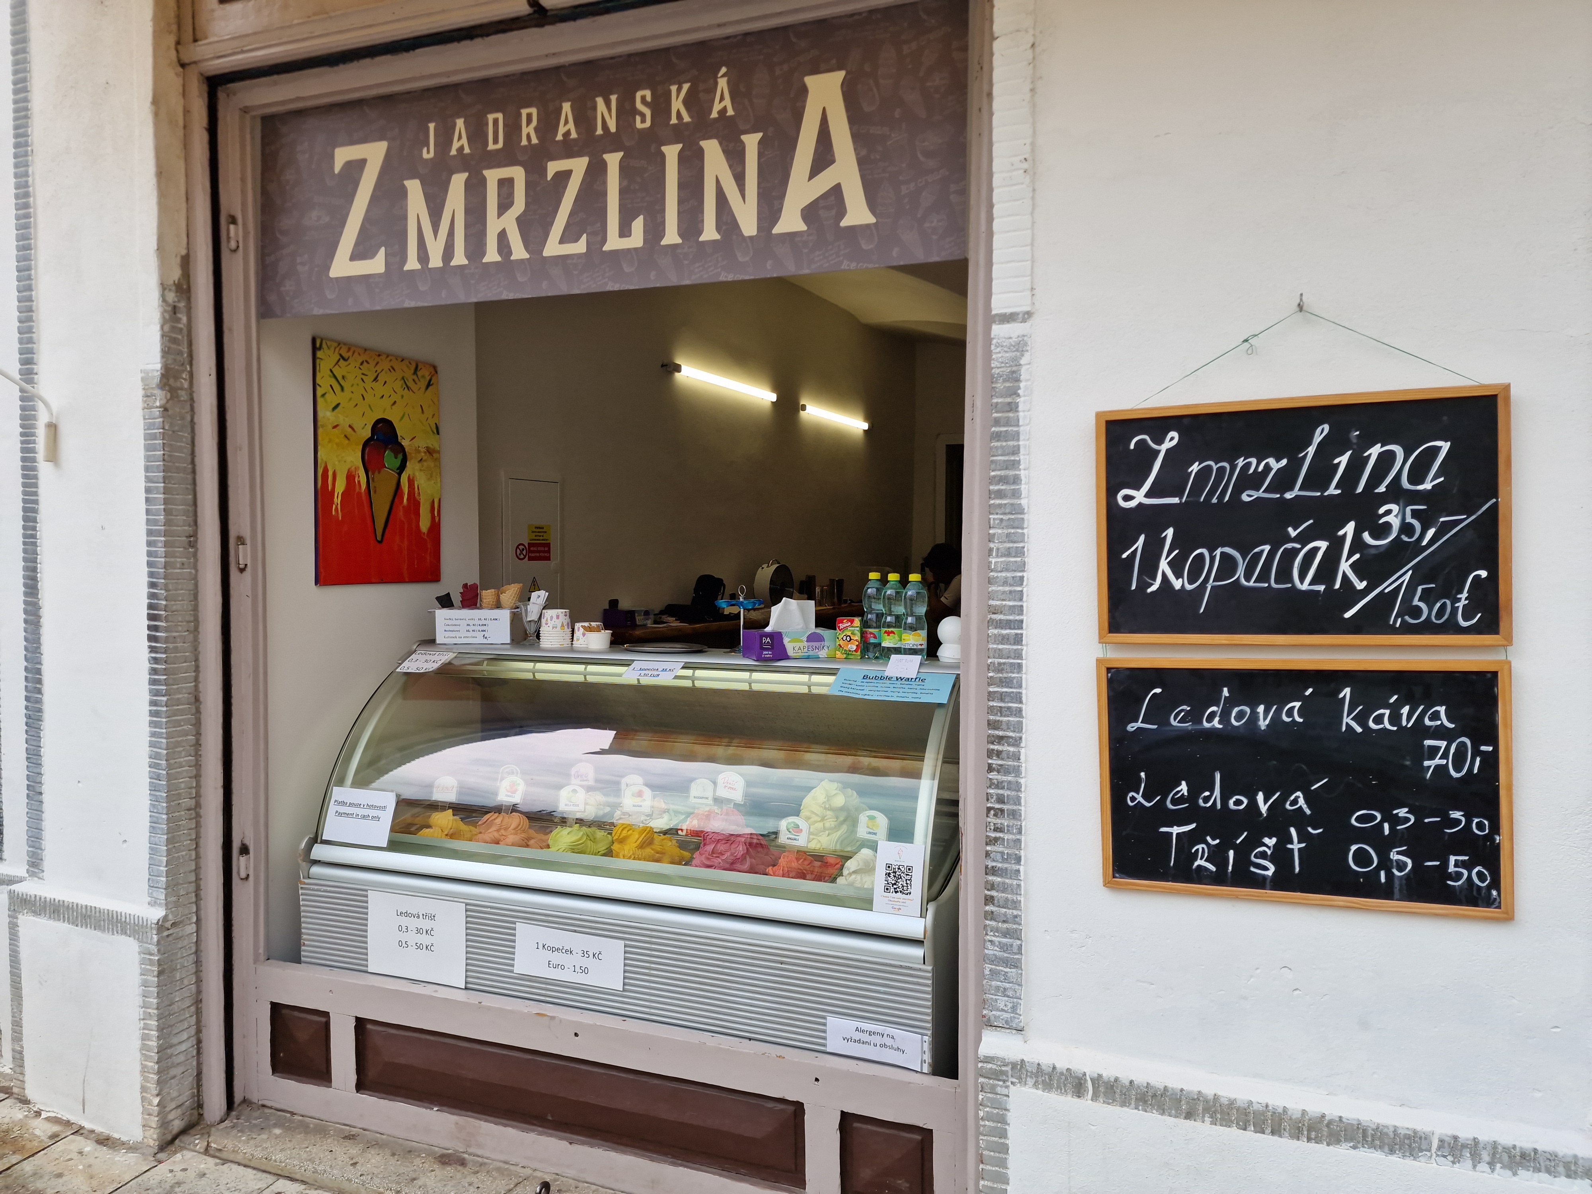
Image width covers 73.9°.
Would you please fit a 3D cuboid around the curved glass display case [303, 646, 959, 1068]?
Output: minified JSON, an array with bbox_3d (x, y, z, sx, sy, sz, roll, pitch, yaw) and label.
[{"bbox_3d":[-0.380,0.735,2.853,1.690,1.182,0.840,1,2,20],"label":"curved glass display case"}]

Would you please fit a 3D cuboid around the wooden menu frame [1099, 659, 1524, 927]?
[{"bbox_3d":[0.816,0.301,1.733,0.605,0.398,0.020,-1,2,20],"label":"wooden menu frame"}]

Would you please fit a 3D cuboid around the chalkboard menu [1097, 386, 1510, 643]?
[{"bbox_3d":[0.806,-0.121,1.720,0.605,0.398,0.020,-1,2,20],"label":"chalkboard menu"}]

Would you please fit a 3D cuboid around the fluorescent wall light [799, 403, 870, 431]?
[{"bbox_3d":[0.306,-1.341,7.937,0.070,0.058,1.303,1,3,25],"label":"fluorescent wall light"}]

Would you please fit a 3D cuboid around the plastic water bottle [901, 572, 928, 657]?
[{"bbox_3d":[0.302,0.054,2.683,0.065,0.223,0.065,1,2,20],"label":"plastic water bottle"}]

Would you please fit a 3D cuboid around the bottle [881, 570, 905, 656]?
[{"bbox_3d":[0.249,0.052,2.703,0.065,0.223,0.065,1,2,20],"label":"bottle"}]

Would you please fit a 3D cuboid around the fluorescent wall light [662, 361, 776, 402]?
[{"bbox_3d":[-0.416,-1.296,6.421,0.070,0.058,1.323,1,3,25],"label":"fluorescent wall light"}]

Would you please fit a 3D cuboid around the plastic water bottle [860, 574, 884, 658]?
[{"bbox_3d":[0.203,0.050,2.719,0.065,0.223,0.065,1,2,20],"label":"plastic water bottle"}]

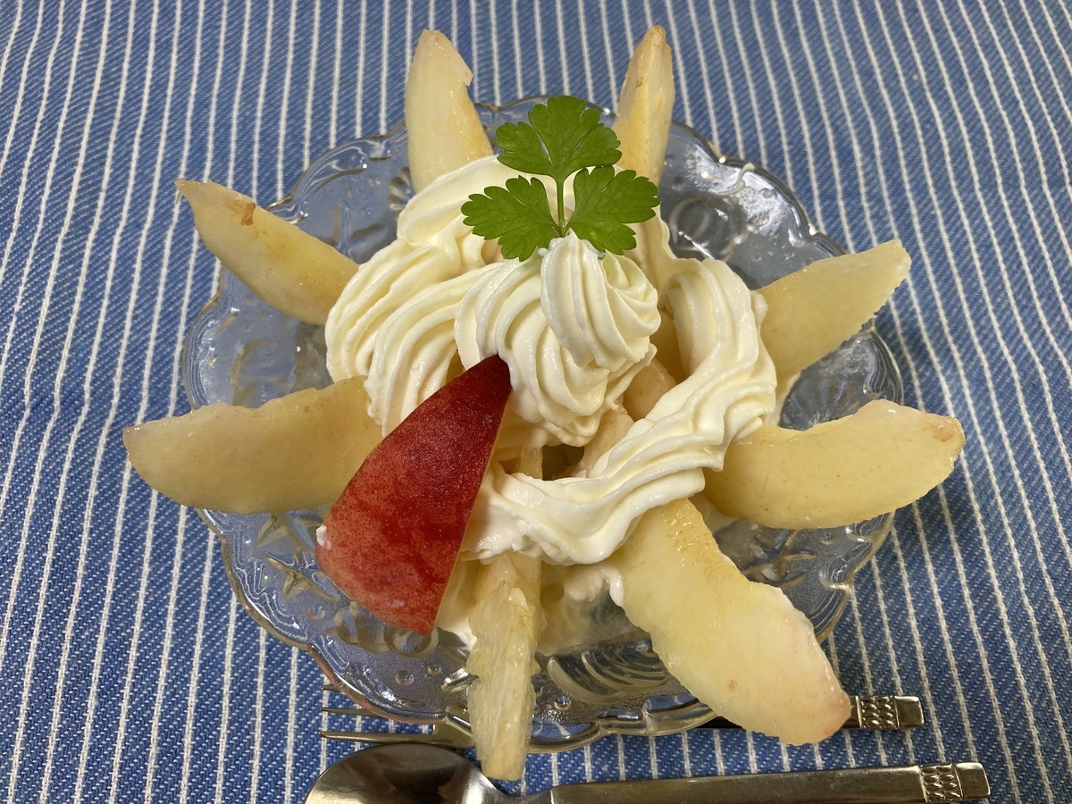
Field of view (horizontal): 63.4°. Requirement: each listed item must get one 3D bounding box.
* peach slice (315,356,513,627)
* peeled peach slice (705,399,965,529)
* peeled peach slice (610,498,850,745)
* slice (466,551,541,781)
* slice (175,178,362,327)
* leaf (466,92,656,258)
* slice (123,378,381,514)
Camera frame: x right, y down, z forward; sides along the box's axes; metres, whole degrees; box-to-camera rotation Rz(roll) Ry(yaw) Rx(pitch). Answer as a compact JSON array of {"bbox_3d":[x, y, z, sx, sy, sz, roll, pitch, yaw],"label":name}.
[{"bbox_3d":[-0.020,0.017,0.180,0.030,0.025,0.058,31,103,16],"label":"peach slice"},{"bbox_3d":[0.057,0.014,0.195,0.073,0.021,0.028,-4,65,6],"label":"peeled peach slice"},{"bbox_3d":[0.033,0.040,0.183,0.029,0.021,0.068,-37,63,-17],"label":"peeled peach slice"},{"bbox_3d":[-0.004,0.040,0.183,0.017,0.027,0.071,4,56,0],"label":"slice"},{"bbox_3d":[-0.055,-0.031,0.212,0.064,0.022,0.023,29,67,-2],"label":"slice"},{"bbox_3d":[0.005,-0.042,0.161,0.036,0.030,0.009,3,25,0],"label":"leaf"},{"bbox_3d":[-0.053,0.010,0.196,0.072,0.021,0.026,2,65,-8],"label":"slice"}]

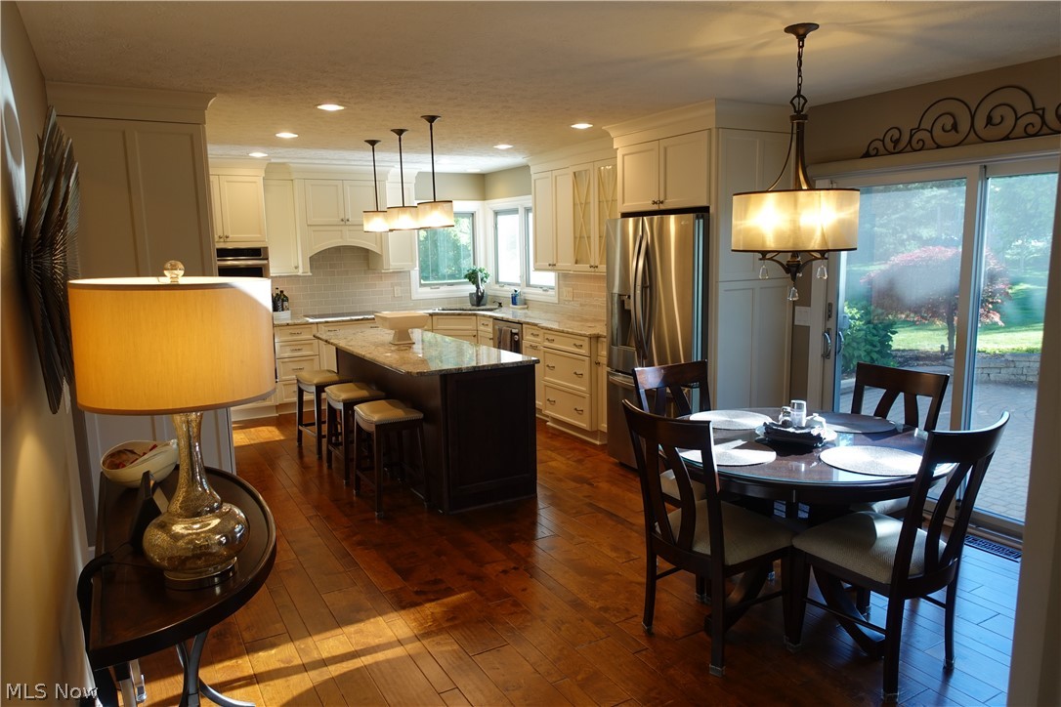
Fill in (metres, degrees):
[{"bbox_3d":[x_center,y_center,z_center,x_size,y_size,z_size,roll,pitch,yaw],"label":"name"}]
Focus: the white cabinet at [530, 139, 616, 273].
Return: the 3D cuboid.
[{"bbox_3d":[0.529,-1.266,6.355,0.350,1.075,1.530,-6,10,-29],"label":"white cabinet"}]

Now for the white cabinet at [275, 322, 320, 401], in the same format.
[{"bbox_3d":[-2.440,0.118,7.261,0.420,0.860,0.600,-6,10,-30],"label":"white cabinet"}]

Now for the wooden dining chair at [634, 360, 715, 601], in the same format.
[{"bbox_3d":[0.850,0.580,3.485,0.490,1.015,0.620,-6,10,-30],"label":"wooden dining chair"}]

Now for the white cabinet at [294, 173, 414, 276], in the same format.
[{"bbox_3d":[-1.863,-1.340,7.489,1.240,0.940,0.460,-6,10,-29],"label":"white cabinet"}]

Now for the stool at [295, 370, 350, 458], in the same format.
[{"bbox_3d":[-1.657,0.481,5.762,0.360,0.620,0.490,-6,10,-30],"label":"stool"}]

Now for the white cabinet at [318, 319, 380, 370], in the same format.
[{"bbox_3d":[-1.946,0.053,7.544,0.740,0.880,0.600,-6,10,-30],"label":"white cabinet"}]

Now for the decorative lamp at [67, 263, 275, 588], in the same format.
[{"bbox_3d":[-0.842,0.176,1.734,0.435,0.790,0.435,-6,10,-29],"label":"decorative lamp"}]

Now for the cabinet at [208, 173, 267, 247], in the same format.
[{"bbox_3d":[-2.983,-1.339,6.746,0.760,0.660,0.600,-6,10,-29],"label":"cabinet"}]

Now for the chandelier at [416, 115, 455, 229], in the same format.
[{"bbox_3d":[-0.645,-1.193,4.661,0.250,0.705,0.250,-1,9,0],"label":"chandelier"}]

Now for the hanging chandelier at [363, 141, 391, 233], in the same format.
[{"bbox_3d":[-1.199,-1.293,5.488,0.230,0.690,0.230,-6,10,-30],"label":"hanging chandelier"}]

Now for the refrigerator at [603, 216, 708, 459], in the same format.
[{"bbox_3d":[1.103,-0.062,5.017,0.820,1.788,0.900,-6,10,-29],"label":"refrigerator"}]

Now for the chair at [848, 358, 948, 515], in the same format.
[{"bbox_3d":[1.505,0.589,3.249,0.550,0.995,0.470,-6,10,-30],"label":"chair"}]

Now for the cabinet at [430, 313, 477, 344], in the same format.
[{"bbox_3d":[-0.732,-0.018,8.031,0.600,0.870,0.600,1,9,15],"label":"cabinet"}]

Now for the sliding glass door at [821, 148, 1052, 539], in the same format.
[{"bbox_3d":[2.367,-0.033,3.842,0.120,1.980,1.830,-6,10,-30],"label":"sliding glass door"}]

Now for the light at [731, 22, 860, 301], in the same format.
[{"bbox_3d":[1.083,-0.754,2.869,0.490,1.080,0.490,-6,10,-29],"label":"light"}]

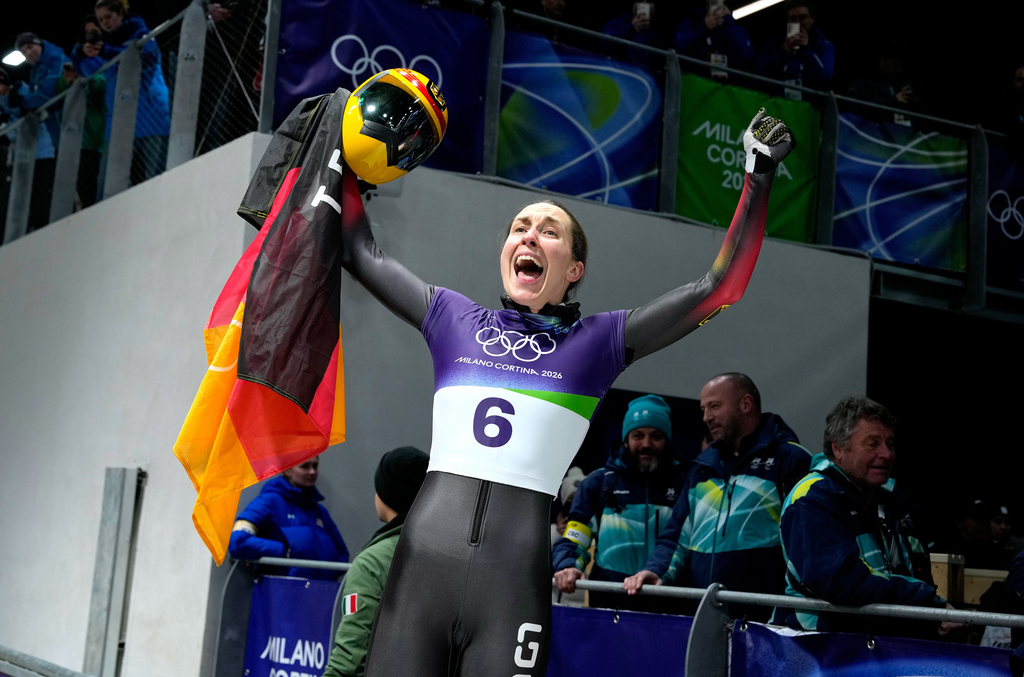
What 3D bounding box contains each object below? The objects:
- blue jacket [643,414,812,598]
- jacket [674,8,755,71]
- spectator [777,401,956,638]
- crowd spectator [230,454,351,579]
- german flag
[{"bbox_3d":[0.692,0.643,5.225,0.570,0.780,0.420,-2,-12,33],"label":"blue jacket"},{"bbox_3d":[1.247,-1.688,10.240,0.560,0.760,0.420,4,-10,4],"label":"jacket"},{"bbox_3d":[0.977,1.006,4.660,0.470,1.720,0.540,-5,-13,43],"label":"spectator"},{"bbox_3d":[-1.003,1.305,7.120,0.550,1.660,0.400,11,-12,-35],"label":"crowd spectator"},{"bbox_3d":[-0.509,-0.030,3.498,0.370,1.000,0.300,3,-10,8],"label":"german flag"}]

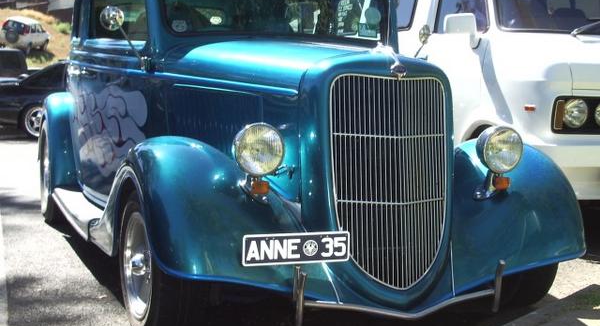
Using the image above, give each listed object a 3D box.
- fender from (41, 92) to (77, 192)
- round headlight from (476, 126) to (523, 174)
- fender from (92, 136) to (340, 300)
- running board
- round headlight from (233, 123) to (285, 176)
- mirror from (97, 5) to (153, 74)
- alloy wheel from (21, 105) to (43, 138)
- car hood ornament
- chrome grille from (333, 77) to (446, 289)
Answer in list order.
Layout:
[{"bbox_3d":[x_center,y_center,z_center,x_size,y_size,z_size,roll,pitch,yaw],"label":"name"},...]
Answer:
[{"bbox_3d":[-1.555,-0.162,6.089,0.316,0.632,1.173,-1,5,-22],"label":"fender"},{"bbox_3d":[0.752,-0.058,3.624,0.192,0.192,0.148,-1,5,-22],"label":"round headlight"},{"bbox_3d":[-0.368,0.143,3.589,0.673,0.546,1.163,-1,5,-22],"label":"fender"},{"bbox_3d":[-1.064,0.242,4.724,0.235,0.082,1.581,-1,5,-22],"label":"running board"},{"bbox_3d":[-0.159,-0.049,3.255,0.192,0.192,0.148,-1,5,-22],"label":"round headlight"},{"bbox_3d":[-0.758,-0.544,4.061,0.235,0.286,0.102,-1,5,-22],"label":"mirror"},{"bbox_3d":[-3.807,-0.589,13.600,0.440,0.440,0.200,2,5,12],"label":"alloy wheel"},{"bbox_3d":[0.314,-0.366,3.389,0.071,0.138,0.219,-1,5,-22],"label":"car hood ornament"},{"bbox_3d":[0.341,0.067,3.333,0.479,0.755,0.173,-1,5,-22],"label":"chrome grille"}]

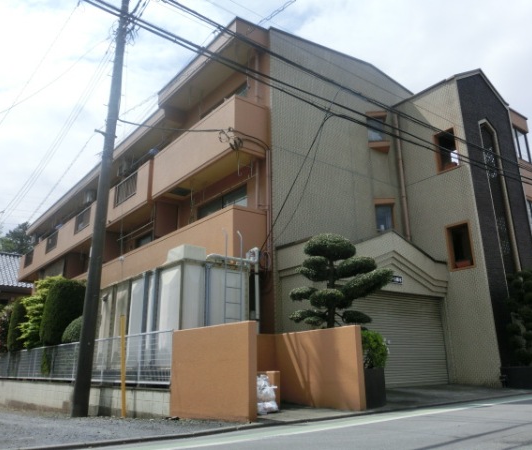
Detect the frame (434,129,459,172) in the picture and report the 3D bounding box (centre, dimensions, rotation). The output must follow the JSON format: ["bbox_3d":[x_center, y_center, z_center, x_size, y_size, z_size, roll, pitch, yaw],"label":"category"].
[{"bbox_3d":[5.474,-2.225,14.661,0.200,1.297,0.744,12,-21,-37],"label":"frame"}]

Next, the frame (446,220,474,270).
[{"bbox_3d":[5.551,0.603,13.799,0.200,1.336,0.744,12,-21,-37],"label":"frame"}]

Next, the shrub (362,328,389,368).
[{"bbox_3d":[1.891,2.161,8.542,0.490,0.698,0.490,12,-21,-37],"label":"shrub"}]

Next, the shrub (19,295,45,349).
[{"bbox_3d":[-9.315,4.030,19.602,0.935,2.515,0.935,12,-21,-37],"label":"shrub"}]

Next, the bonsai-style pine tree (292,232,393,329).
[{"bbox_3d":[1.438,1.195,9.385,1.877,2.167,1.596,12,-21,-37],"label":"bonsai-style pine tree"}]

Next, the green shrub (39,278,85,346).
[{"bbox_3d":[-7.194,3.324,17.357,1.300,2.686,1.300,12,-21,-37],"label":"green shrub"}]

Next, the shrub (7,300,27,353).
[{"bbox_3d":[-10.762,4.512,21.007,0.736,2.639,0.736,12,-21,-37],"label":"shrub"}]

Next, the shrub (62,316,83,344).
[{"bbox_3d":[-5.987,3.447,15.437,0.847,1.057,0.847,12,-21,-37],"label":"shrub"}]

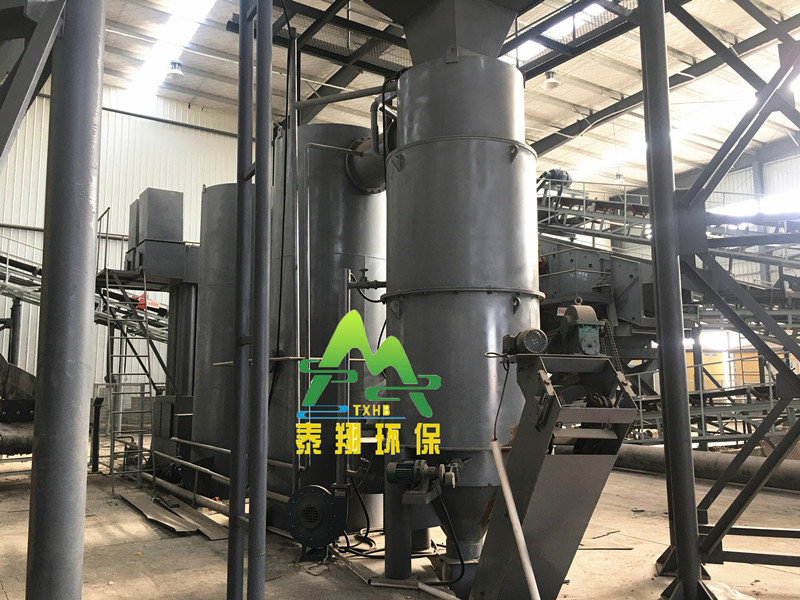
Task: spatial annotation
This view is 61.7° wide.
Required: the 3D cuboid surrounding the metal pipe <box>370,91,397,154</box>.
[{"bbox_3d":[-0.141,-1.848,7.007,0.100,0.600,0.380,5,-9,-43],"label":"metal pipe"}]

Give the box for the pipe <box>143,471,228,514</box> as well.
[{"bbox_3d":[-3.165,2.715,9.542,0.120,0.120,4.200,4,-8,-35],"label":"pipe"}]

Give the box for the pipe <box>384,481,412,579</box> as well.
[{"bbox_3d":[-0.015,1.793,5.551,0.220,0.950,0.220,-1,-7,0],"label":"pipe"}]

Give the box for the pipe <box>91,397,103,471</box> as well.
[{"bbox_3d":[-5.516,2.456,12.208,0.160,1.310,0.160,-1,-7,0],"label":"pipe"}]

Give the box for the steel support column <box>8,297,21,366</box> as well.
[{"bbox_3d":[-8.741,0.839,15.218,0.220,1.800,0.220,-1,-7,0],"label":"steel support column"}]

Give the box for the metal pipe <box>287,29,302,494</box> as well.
[{"bbox_3d":[-1.072,-0.378,6.852,0.085,5.096,0.085,0,-7,-9],"label":"metal pipe"}]

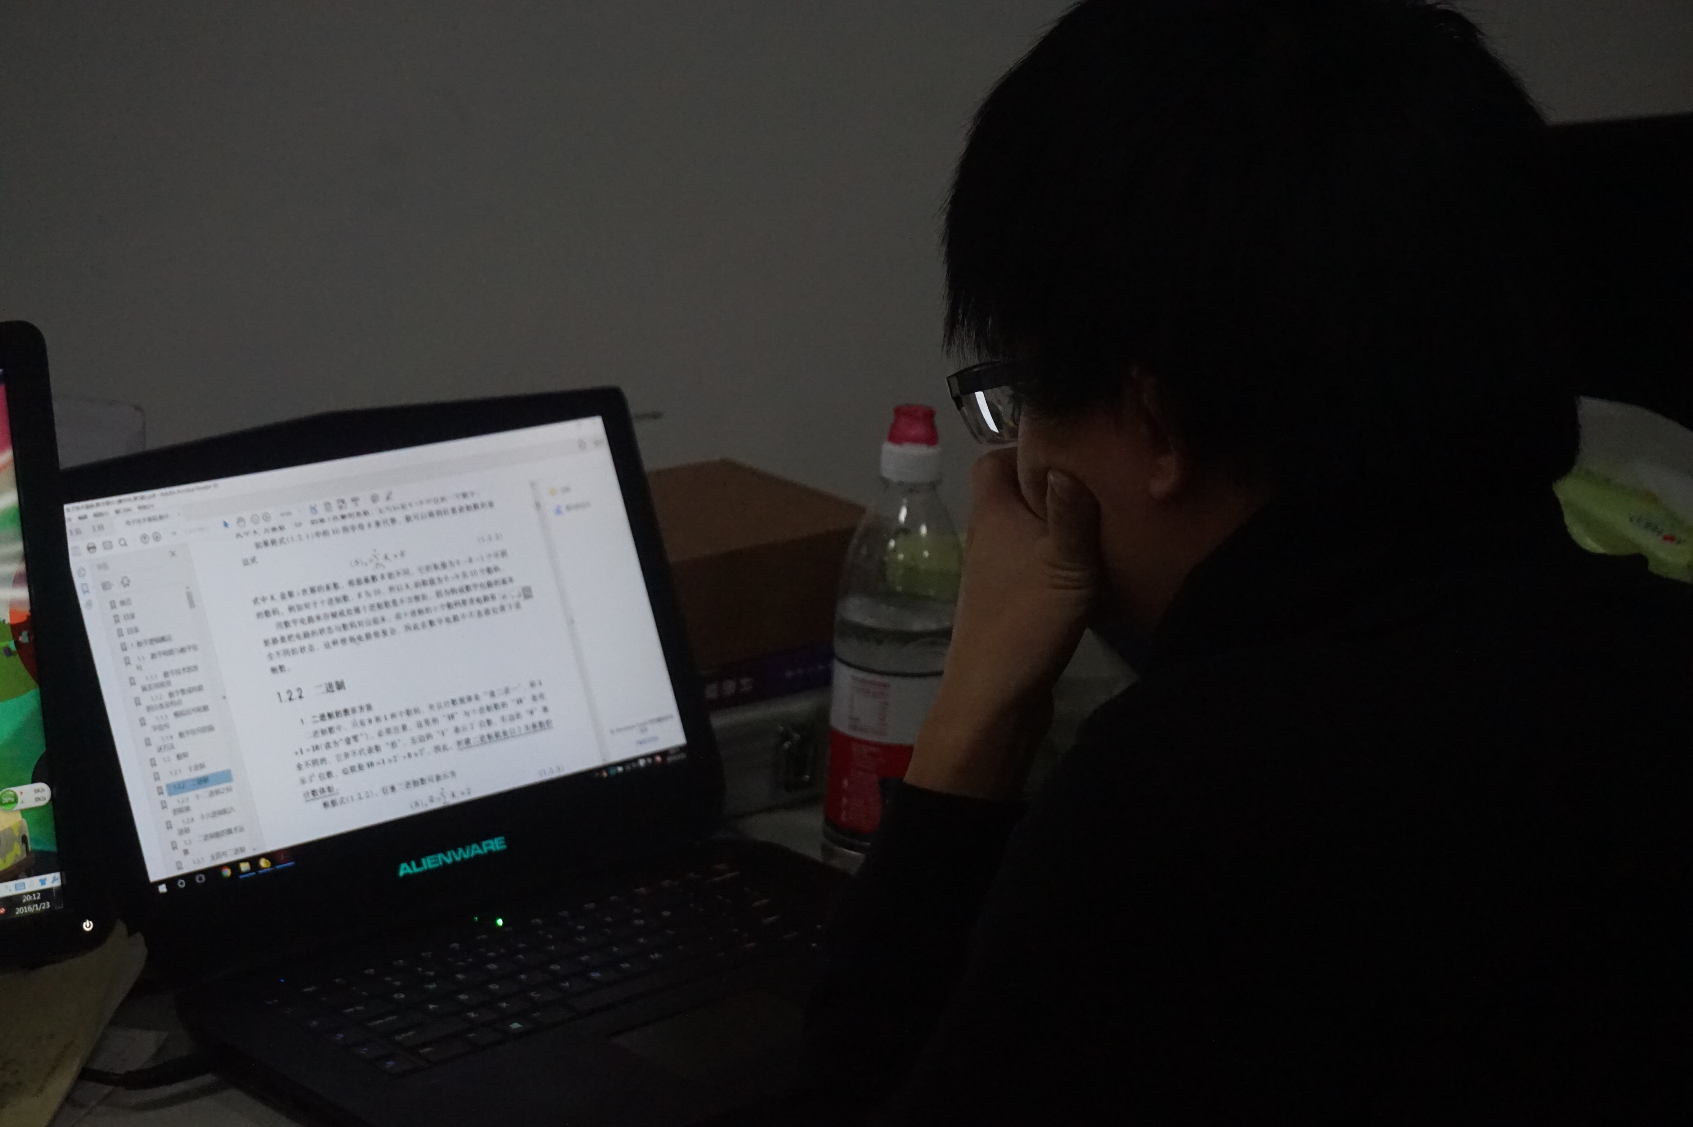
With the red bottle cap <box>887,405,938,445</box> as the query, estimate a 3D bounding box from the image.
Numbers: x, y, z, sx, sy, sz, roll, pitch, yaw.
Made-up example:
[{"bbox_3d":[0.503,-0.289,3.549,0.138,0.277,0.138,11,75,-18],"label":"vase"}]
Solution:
[{"bbox_3d":[0.035,-0.073,1.720,0.026,0.019,0.026,4,16,0],"label":"red bottle cap"}]

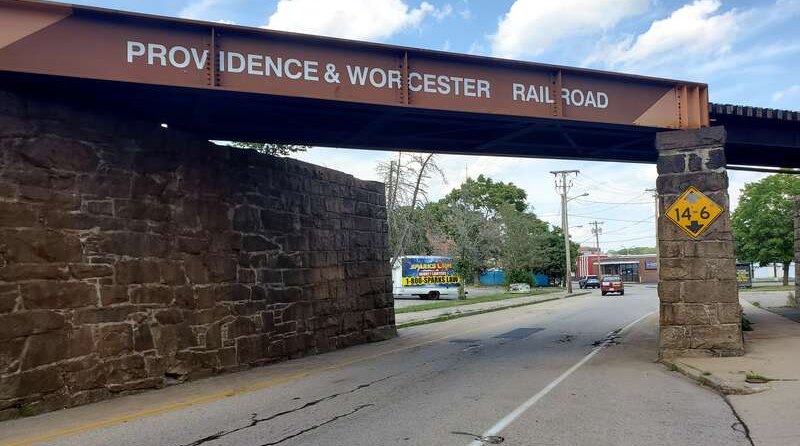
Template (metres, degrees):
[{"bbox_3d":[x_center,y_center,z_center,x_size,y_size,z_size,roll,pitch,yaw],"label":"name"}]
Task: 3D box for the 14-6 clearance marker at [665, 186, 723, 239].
[{"bbox_3d":[5.936,-0.208,12.130,1.077,1.077,0.030,-5,-8,35],"label":"14-6 clearance marker"}]

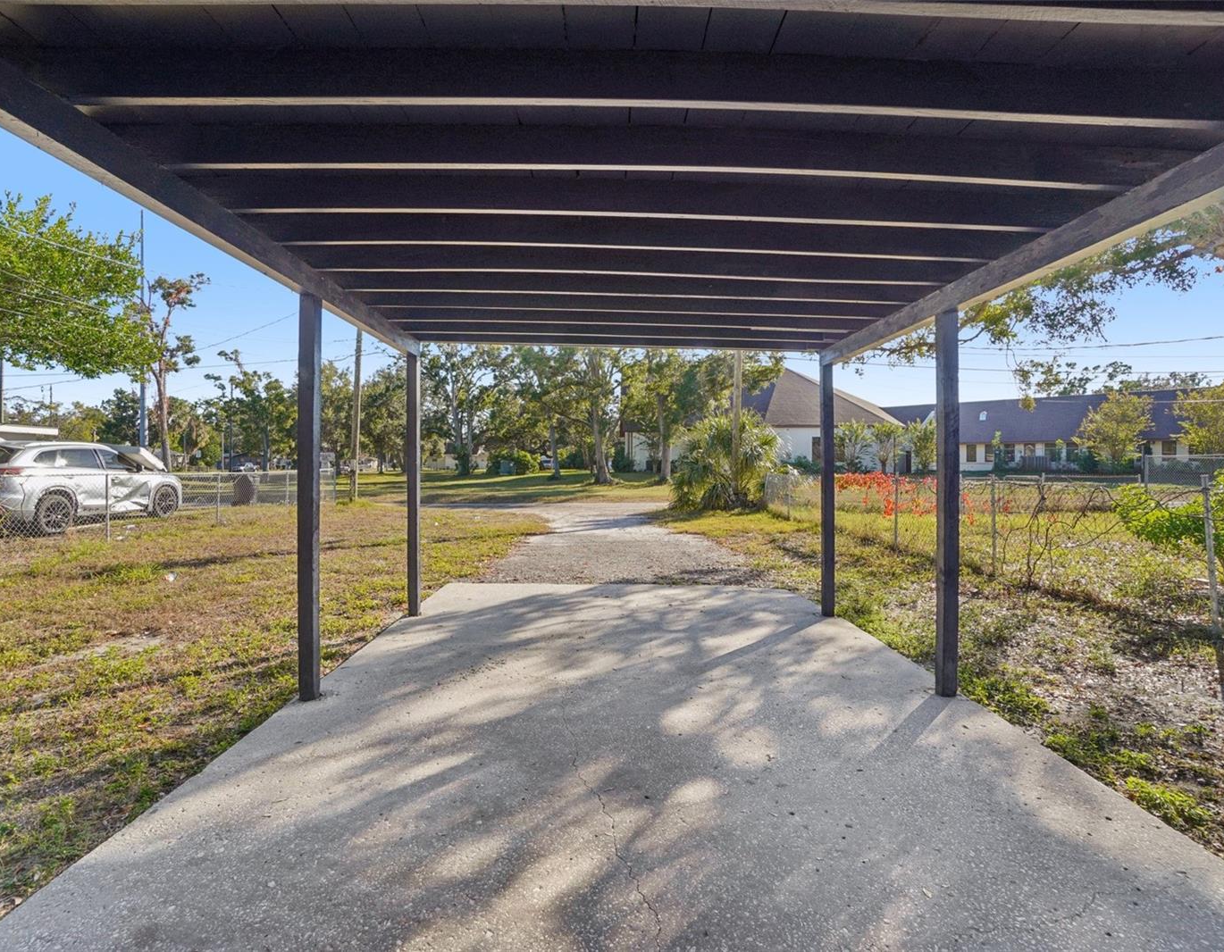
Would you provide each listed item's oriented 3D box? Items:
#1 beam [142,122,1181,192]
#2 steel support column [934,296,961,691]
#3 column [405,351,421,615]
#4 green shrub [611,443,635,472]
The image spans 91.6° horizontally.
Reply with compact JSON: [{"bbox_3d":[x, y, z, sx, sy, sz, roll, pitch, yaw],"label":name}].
[{"bbox_3d":[0.152,-1.225,2.262,4.200,0.140,0.040,1,1,-1],"label":"beam"},{"bbox_3d":[2.032,0.171,3.597,0.090,2.302,0.090,0,1,-1],"label":"steel support column"},{"bbox_3d":[-1.820,0.095,5.500,0.089,2.380,0.089,0,1,-1],"label":"column"},{"bbox_3d":[0.980,-1.610,52.000,2.050,2.600,2.000,0,1,0],"label":"green shrub"}]

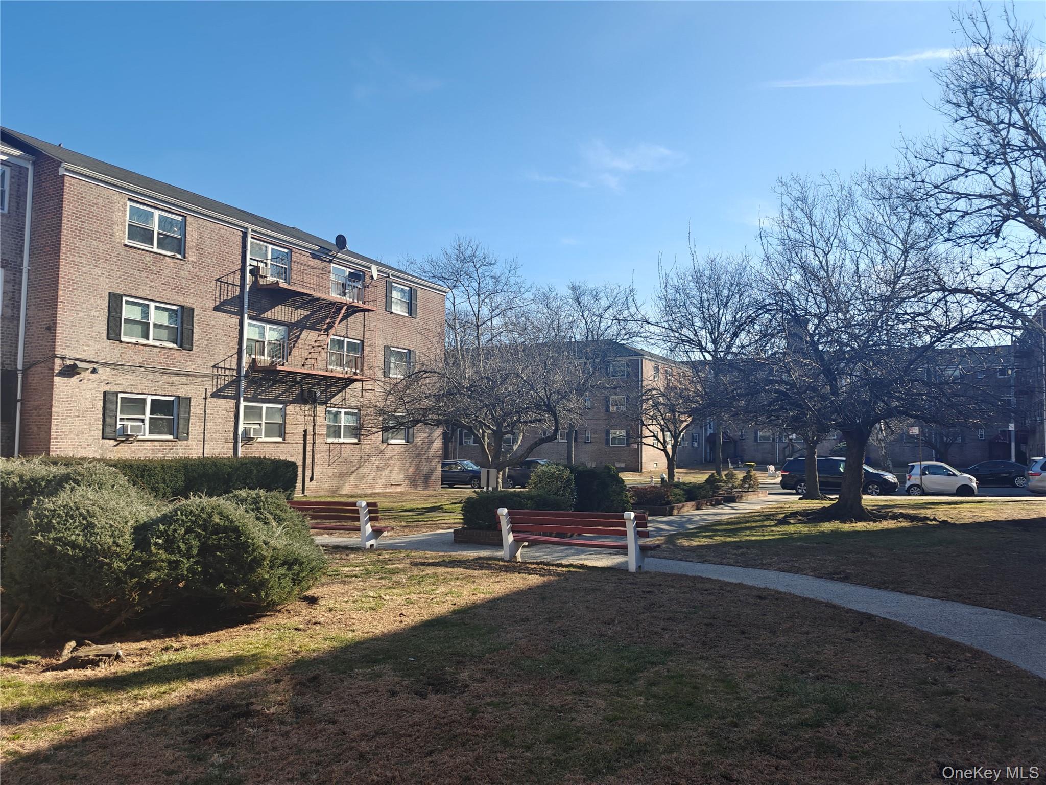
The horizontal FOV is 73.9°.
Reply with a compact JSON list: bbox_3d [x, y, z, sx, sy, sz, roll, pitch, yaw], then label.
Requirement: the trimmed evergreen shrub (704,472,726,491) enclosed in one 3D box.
[{"bbox_3d":[7.307,3.427,26.500,0.830,0.780,0.830,-2,-5,30],"label":"trimmed evergreen shrub"}]

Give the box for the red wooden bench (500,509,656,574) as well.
[{"bbox_3d":[0.721,2.097,10.082,2.420,0.820,0.620,-2,-5,31],"label":"red wooden bench"}]

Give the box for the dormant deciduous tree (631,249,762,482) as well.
[{"bbox_3d":[11.455,-1.958,45.000,8.500,15.000,8.500,-2,-5,30],"label":"dormant deciduous tree"}]

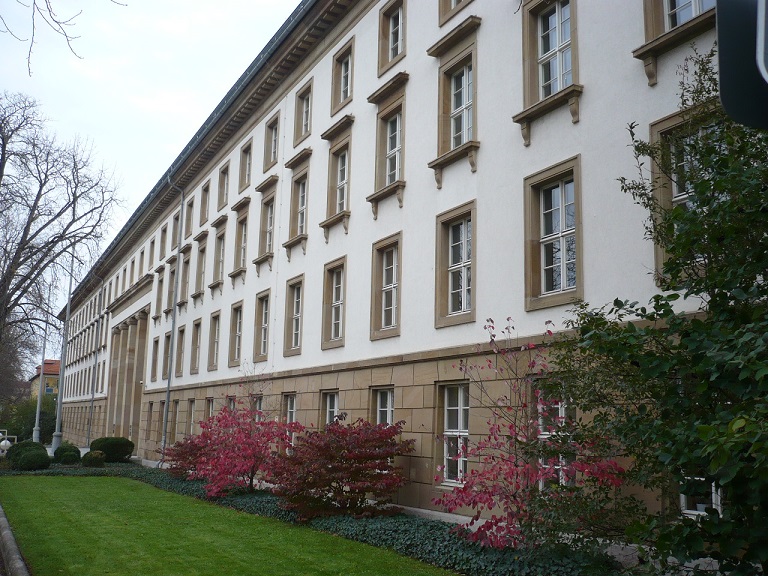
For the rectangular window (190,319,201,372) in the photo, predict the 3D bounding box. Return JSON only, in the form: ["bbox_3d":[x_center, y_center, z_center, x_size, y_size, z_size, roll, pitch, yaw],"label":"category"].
[{"bbox_3d":[-9.123,2.902,38.169,0.280,2.689,1.662,6,-11,-27],"label":"rectangular window"}]

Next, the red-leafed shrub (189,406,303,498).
[{"bbox_3d":[-4.197,5.013,23.700,3.357,2.671,3.000,3,-10,-10],"label":"red-leafed shrub"}]

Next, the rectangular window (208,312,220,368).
[{"bbox_3d":[-7.909,2.538,36.817,0.278,2.800,1.739,6,-11,-27],"label":"rectangular window"}]

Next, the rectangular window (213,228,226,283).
[{"bbox_3d":[-7.381,-1.368,35.607,0.300,2.412,1.637,6,-11,-27],"label":"rectangular window"}]

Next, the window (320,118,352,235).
[{"bbox_3d":[-1.464,-3.598,25.116,0.509,3.283,2.045,6,-11,-27],"label":"window"}]

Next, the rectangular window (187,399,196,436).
[{"bbox_3d":[-9.152,6.439,37.357,0.300,2.120,1.392,6,-11,-27],"label":"rectangular window"}]

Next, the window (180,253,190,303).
[{"bbox_3d":[-11.158,-0.571,43.662,0.509,3.283,2.045,6,-11,-27],"label":"window"}]

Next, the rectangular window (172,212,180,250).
[{"bbox_3d":[-12.042,-3.305,45.338,0.280,2.065,1.631,6,-11,-27],"label":"rectangular window"}]

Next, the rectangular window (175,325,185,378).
[{"bbox_3d":[-10.541,3.365,40.806,0.300,2.660,1.637,6,-11,-27],"label":"rectangular window"}]

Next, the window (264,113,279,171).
[{"bbox_3d":[-4.500,-5.966,31.951,0.259,2.220,1.694,6,-11,-27],"label":"window"}]

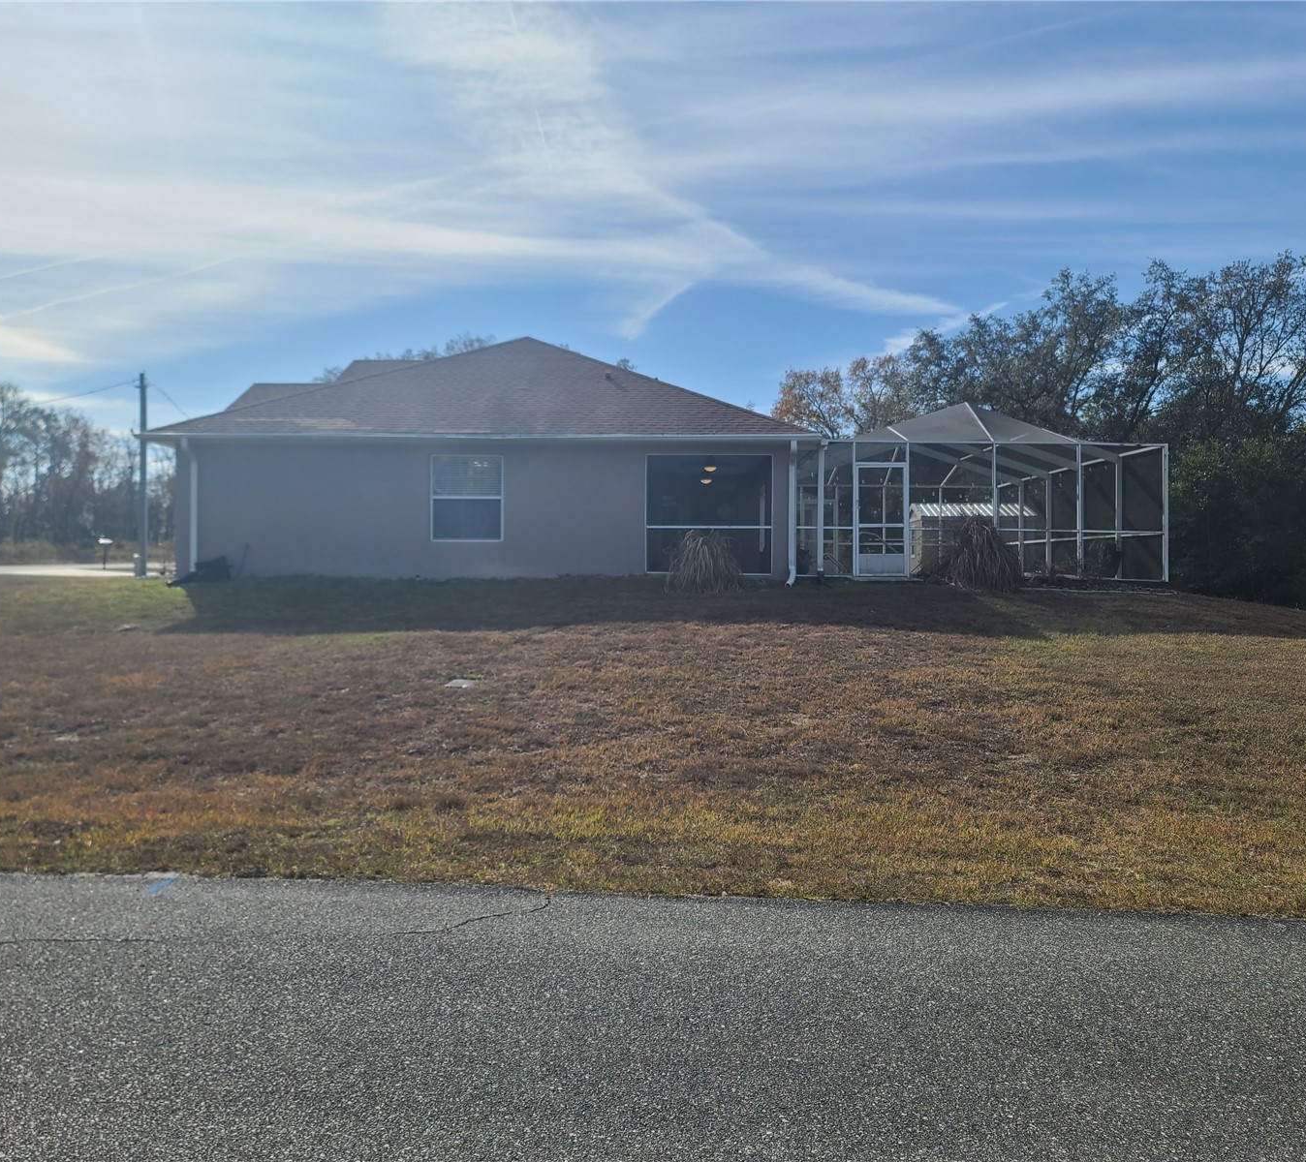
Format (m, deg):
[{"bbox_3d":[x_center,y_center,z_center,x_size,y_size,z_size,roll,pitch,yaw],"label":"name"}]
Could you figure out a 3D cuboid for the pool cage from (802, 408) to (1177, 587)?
[{"bbox_3d":[6.140,-1.900,26.100,6.900,3.620,10.900,0,1,1],"label":"pool cage"}]

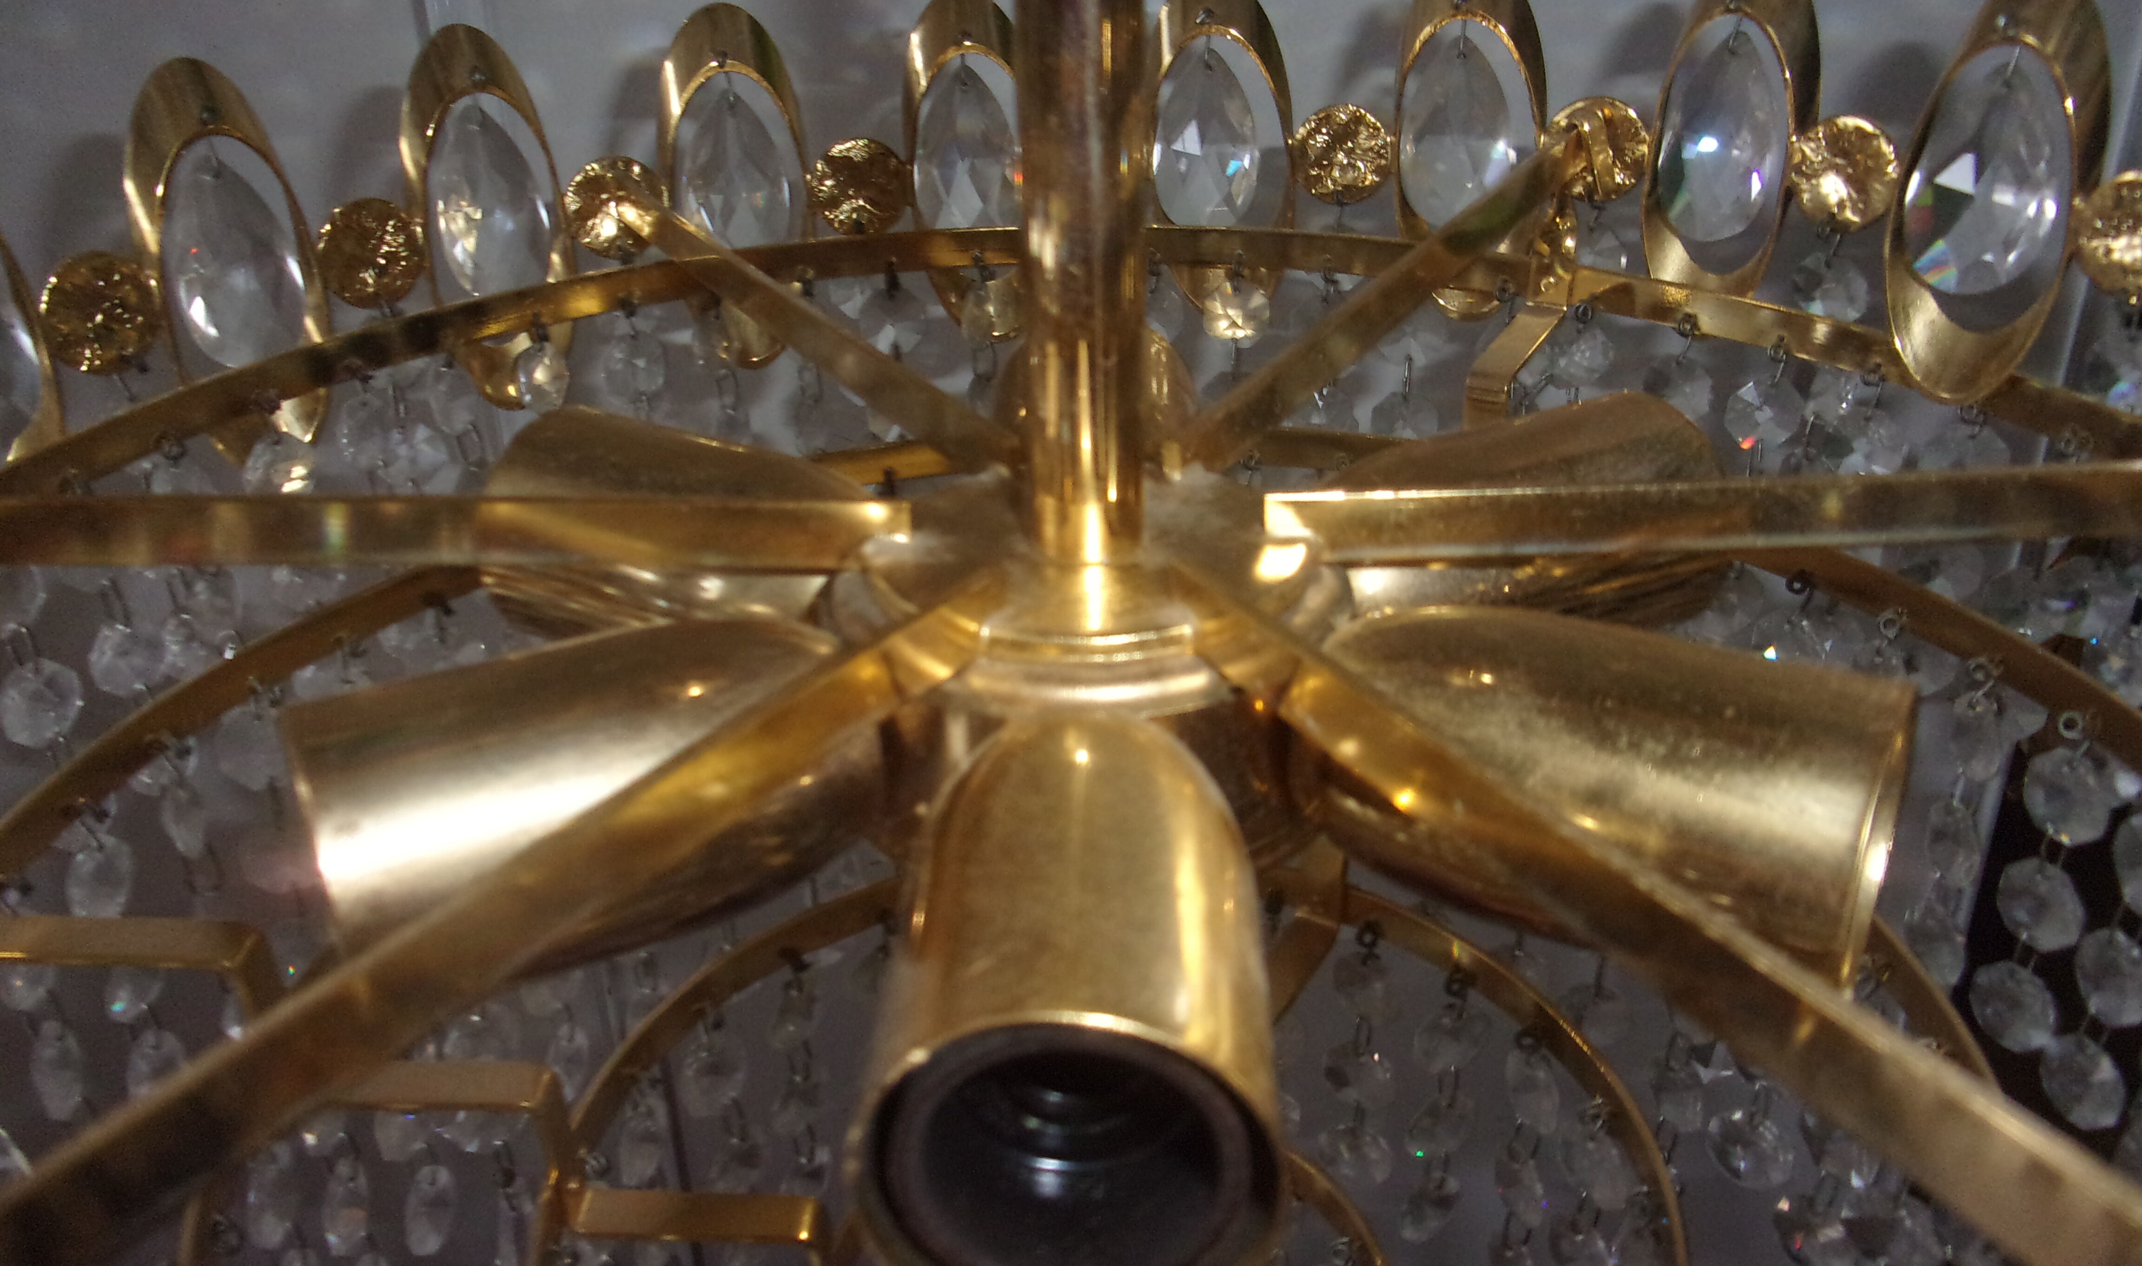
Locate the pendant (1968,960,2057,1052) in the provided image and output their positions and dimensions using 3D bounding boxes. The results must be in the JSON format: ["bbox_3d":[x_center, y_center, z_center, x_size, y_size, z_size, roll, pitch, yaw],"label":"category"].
[{"bbox_3d":[0.139,0.055,0.255,0.007,0.014,0.014,-10,29,-14],"label":"pendant"}]

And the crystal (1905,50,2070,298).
[{"bbox_3d":[0.152,-0.076,0.286,0.012,0.038,0.023,-22,33,-33],"label":"crystal"}]

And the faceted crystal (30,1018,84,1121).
[{"bbox_3d":[-0.171,0.074,0.292,0.008,0.021,0.018,-4,27,-3],"label":"faceted crystal"}]

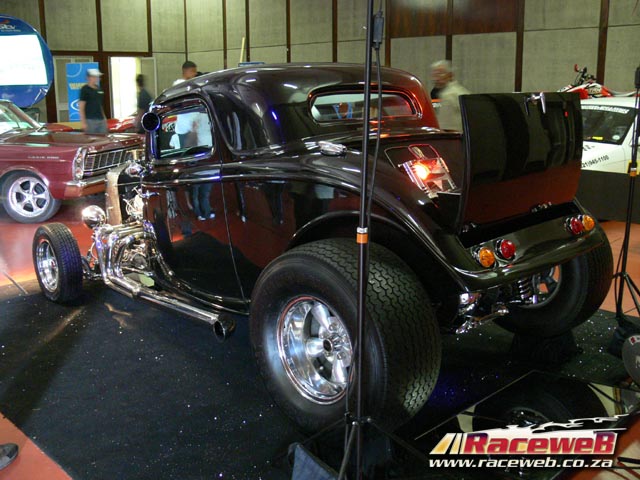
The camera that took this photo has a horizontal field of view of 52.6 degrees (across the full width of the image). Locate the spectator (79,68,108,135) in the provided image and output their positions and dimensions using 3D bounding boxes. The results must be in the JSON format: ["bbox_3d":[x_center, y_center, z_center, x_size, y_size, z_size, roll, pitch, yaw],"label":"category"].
[{"bbox_3d":[-3.224,-1.553,9.381,0.320,1.780,0.480,4,13,22],"label":"spectator"}]

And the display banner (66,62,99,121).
[{"bbox_3d":[-4.246,-2.203,11.804,0.600,2.000,0.080,-1,12,-3],"label":"display banner"}]

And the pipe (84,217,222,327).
[{"bbox_3d":[-0.971,0.151,4.165,0.460,0.500,1.500,-12,16,-44],"label":"pipe"}]

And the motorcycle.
[{"bbox_3d":[3.517,-1.514,8.000,2.100,1.220,0.800,4,13,20],"label":"motorcycle"}]

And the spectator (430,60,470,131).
[{"bbox_3d":[1.300,-0.928,6.576,0.360,1.730,0.500,-6,13,-24],"label":"spectator"}]

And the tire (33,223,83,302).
[{"bbox_3d":[-1.859,0.159,4.593,0.177,0.556,0.556,-11,16,-42],"label":"tire"}]

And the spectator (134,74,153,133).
[{"bbox_3d":[-2.772,-1.750,10.380,0.320,1.770,0.480,-4,12,-17],"label":"spectator"}]

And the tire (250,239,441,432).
[{"bbox_3d":[0.082,0.407,2.613,0.347,0.825,0.825,-12,16,-44],"label":"tire"}]

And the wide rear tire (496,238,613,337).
[{"bbox_3d":[1.262,0.151,3.774,0.347,0.825,0.825,-12,16,-44],"label":"wide rear tire"}]

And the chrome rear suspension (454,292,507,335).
[{"bbox_3d":[0.680,0.307,2.710,0.290,0.180,0.200,-12,18,-42],"label":"chrome rear suspension"}]

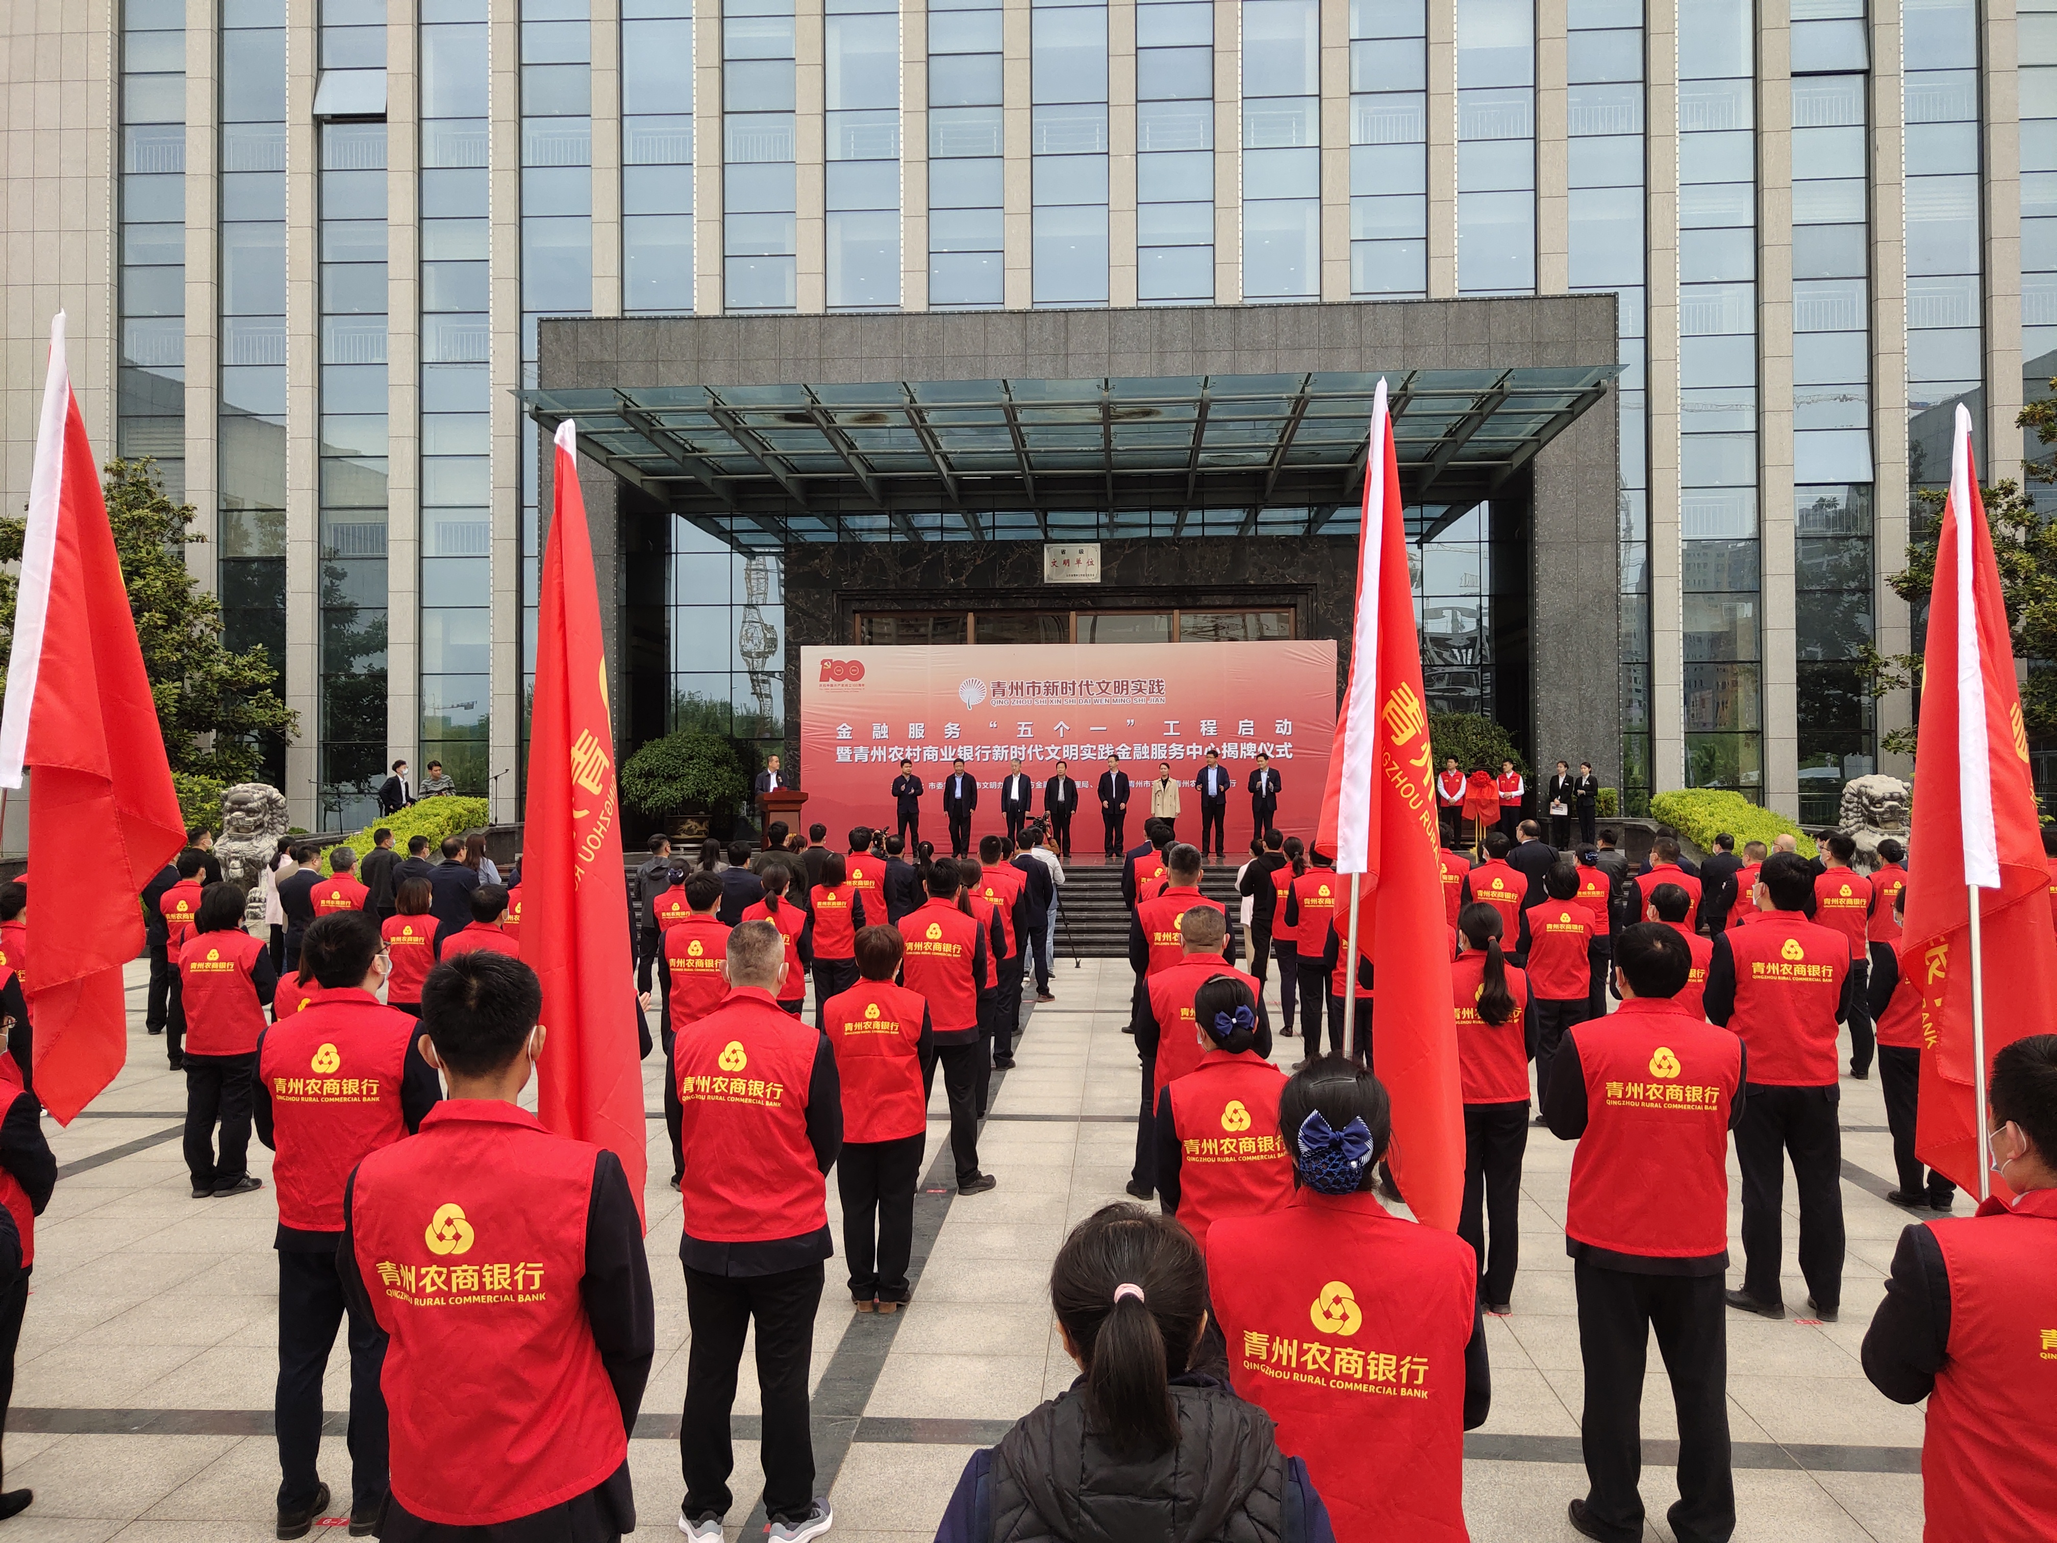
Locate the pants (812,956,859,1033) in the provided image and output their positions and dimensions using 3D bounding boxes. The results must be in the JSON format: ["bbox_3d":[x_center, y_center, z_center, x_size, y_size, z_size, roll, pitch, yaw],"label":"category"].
[{"bbox_3d":[-1.442,1.771,13.500,0.380,0.910,0.280,0,-1,3],"label":"pants"}]

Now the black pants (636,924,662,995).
[{"bbox_3d":[-3.563,1.852,17.000,0.370,0.910,0.270,0,-1,9],"label":"black pants"}]

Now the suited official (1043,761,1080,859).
[{"bbox_3d":[0.566,0.653,30.200,0.550,1.660,0.340,0,-1,3],"label":"suited official"}]

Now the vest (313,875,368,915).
[{"bbox_3d":[-5.203,1.114,13.500,0.450,0.650,0.280,0,-1,6],"label":"vest"}]

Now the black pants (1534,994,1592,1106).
[{"bbox_3d":[3.392,1.711,11.300,0.380,0.920,0.280,0,-1,-2],"label":"black pants"}]

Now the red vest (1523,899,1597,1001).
[{"bbox_3d":[3.452,1.153,11.550,0.430,0.661,0.260,0,-1,3],"label":"red vest"}]

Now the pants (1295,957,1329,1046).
[{"bbox_3d":[2.174,1.752,13.400,0.380,0.920,0.280,0,-1,0],"label":"pants"}]

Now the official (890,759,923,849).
[{"bbox_3d":[-2.028,0.644,30.000,0.520,1.690,0.400,0,-1,-3],"label":"official"}]

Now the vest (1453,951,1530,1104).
[{"bbox_3d":[1.876,1.060,7.380,0.400,0.635,0.260,0,-1,3],"label":"vest"}]

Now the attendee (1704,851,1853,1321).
[{"bbox_3d":[2.977,1.232,7.080,0.570,1.790,0.420,0,-1,-3],"label":"attendee"}]

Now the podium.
[{"bbox_3d":[-4.029,0.886,29.400,0.760,1.110,0.520,0,-1,-22],"label":"podium"}]

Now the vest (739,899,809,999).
[{"bbox_3d":[-1.654,1.160,11.650,0.440,0.680,0.290,0,-1,7],"label":"vest"}]

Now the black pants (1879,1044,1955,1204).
[{"bbox_3d":[4.566,1.753,9.150,0.400,0.900,0.310,0,-1,-3],"label":"black pants"}]

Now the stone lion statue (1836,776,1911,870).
[{"bbox_3d":[10.366,0.914,21.800,0.950,1.750,1.150,0,-1,4],"label":"stone lion statue"}]

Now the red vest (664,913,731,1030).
[{"bbox_3d":[-1.798,1.107,9.800,0.400,0.640,0.260,0,-1,3],"label":"red vest"}]

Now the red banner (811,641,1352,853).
[{"bbox_3d":[0.727,-0.410,32.000,9.670,3.750,0.100,0,-1,4],"label":"red banner"}]

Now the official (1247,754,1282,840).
[{"bbox_3d":[3.984,0.581,30.000,0.550,1.730,0.360,0,-1,7],"label":"official"}]

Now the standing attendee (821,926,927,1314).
[{"bbox_3d":[-0.632,1.440,7.380,0.500,1.600,0.340,0,-1,6],"label":"standing attendee"}]

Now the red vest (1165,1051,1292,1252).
[{"bbox_3d":[0.599,1.129,5.170,0.390,0.660,0.260,0,-1,3],"label":"red vest"}]

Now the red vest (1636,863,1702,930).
[{"bbox_3d":[4.778,1.034,13.300,0.480,0.690,0.270,0,-1,2],"label":"red vest"}]

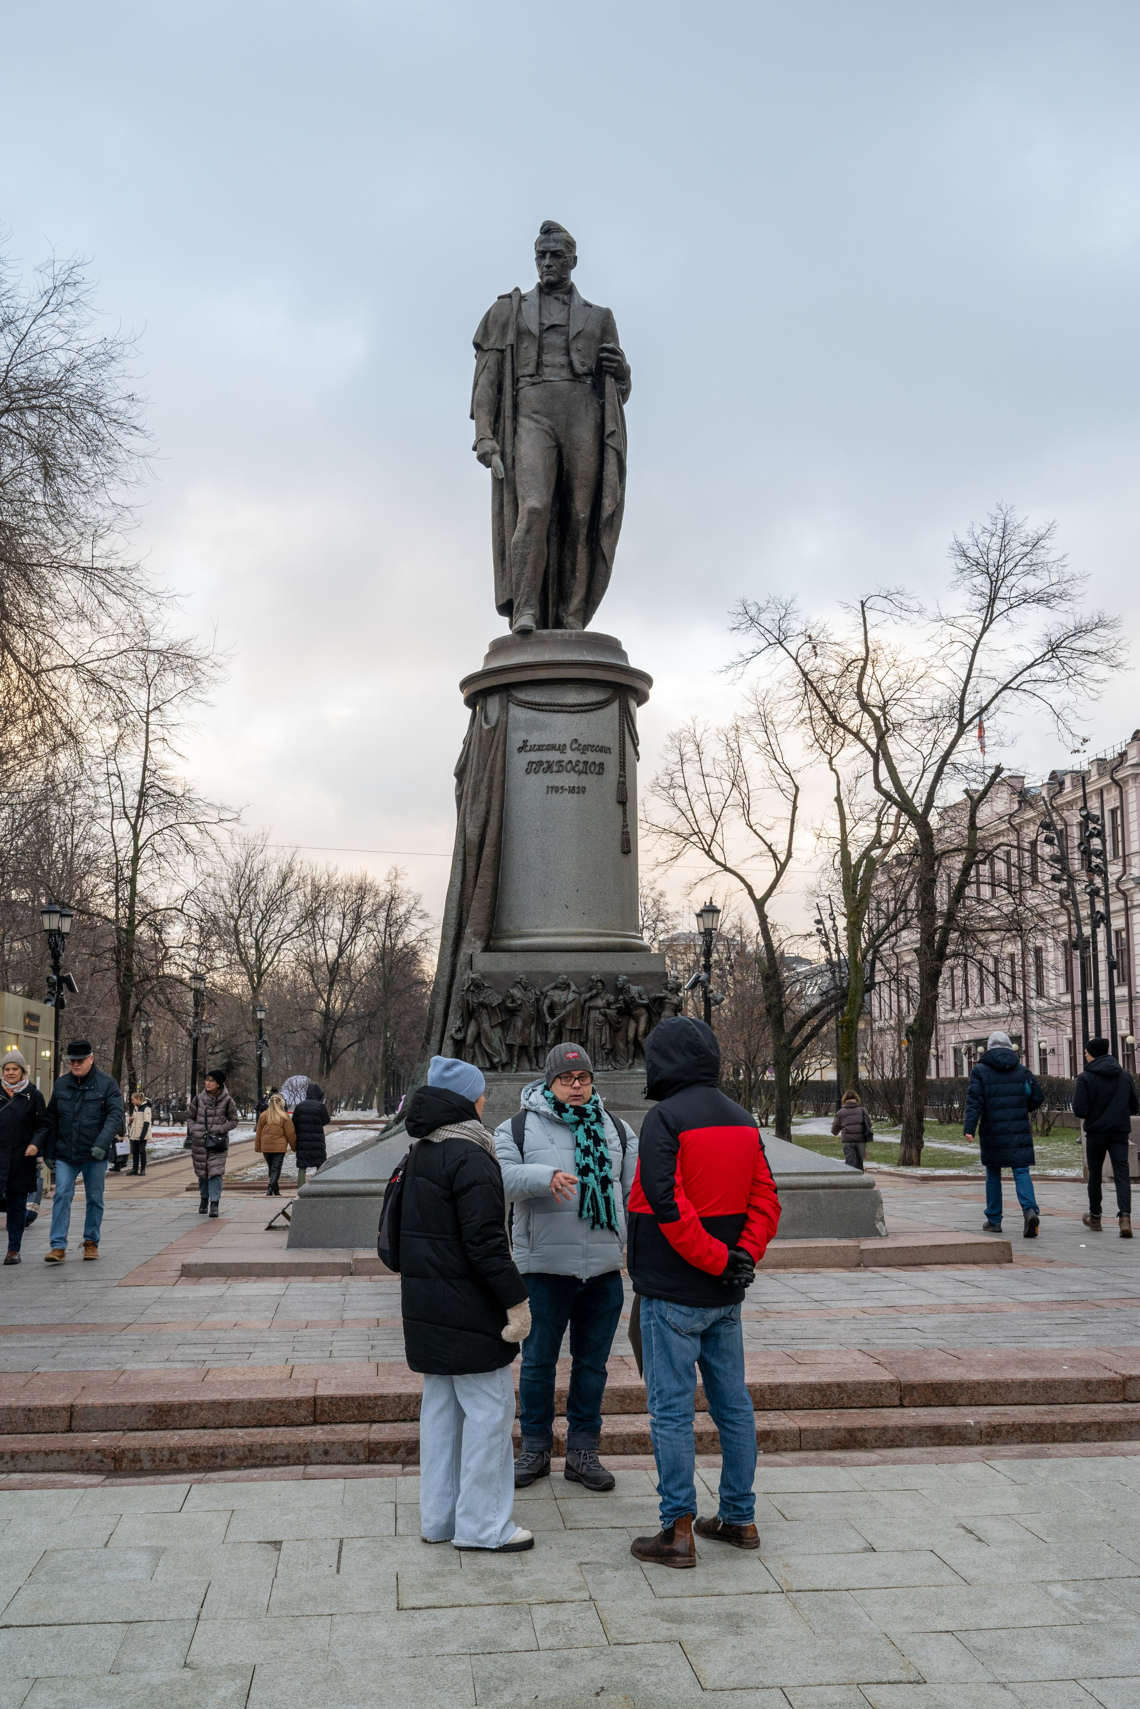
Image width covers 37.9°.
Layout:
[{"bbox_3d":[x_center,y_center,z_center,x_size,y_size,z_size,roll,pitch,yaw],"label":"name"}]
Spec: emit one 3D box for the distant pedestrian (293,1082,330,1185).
[{"bbox_3d":[-3.878,4.284,24.933,0.560,1.680,0.380,-1,-8,8],"label":"distant pedestrian"}]

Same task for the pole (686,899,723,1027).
[{"bbox_3d":[2.515,3.333,30.323,0.600,5.110,1.150,1,-8,-8],"label":"pole"}]

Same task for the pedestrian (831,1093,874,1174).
[{"bbox_3d":[4.687,4.735,27.604,0.620,1.620,0.420,-2,-8,10],"label":"pedestrian"}]

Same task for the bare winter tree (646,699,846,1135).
[{"bbox_3d":[4.529,1.706,43.145,5.300,12.170,5.200,0,-8,0],"label":"bare winter tree"}]

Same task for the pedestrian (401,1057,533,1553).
[{"bbox_3d":[-0.388,1.601,6.037,0.450,1.710,0.550,7,-11,-43],"label":"pedestrian"}]

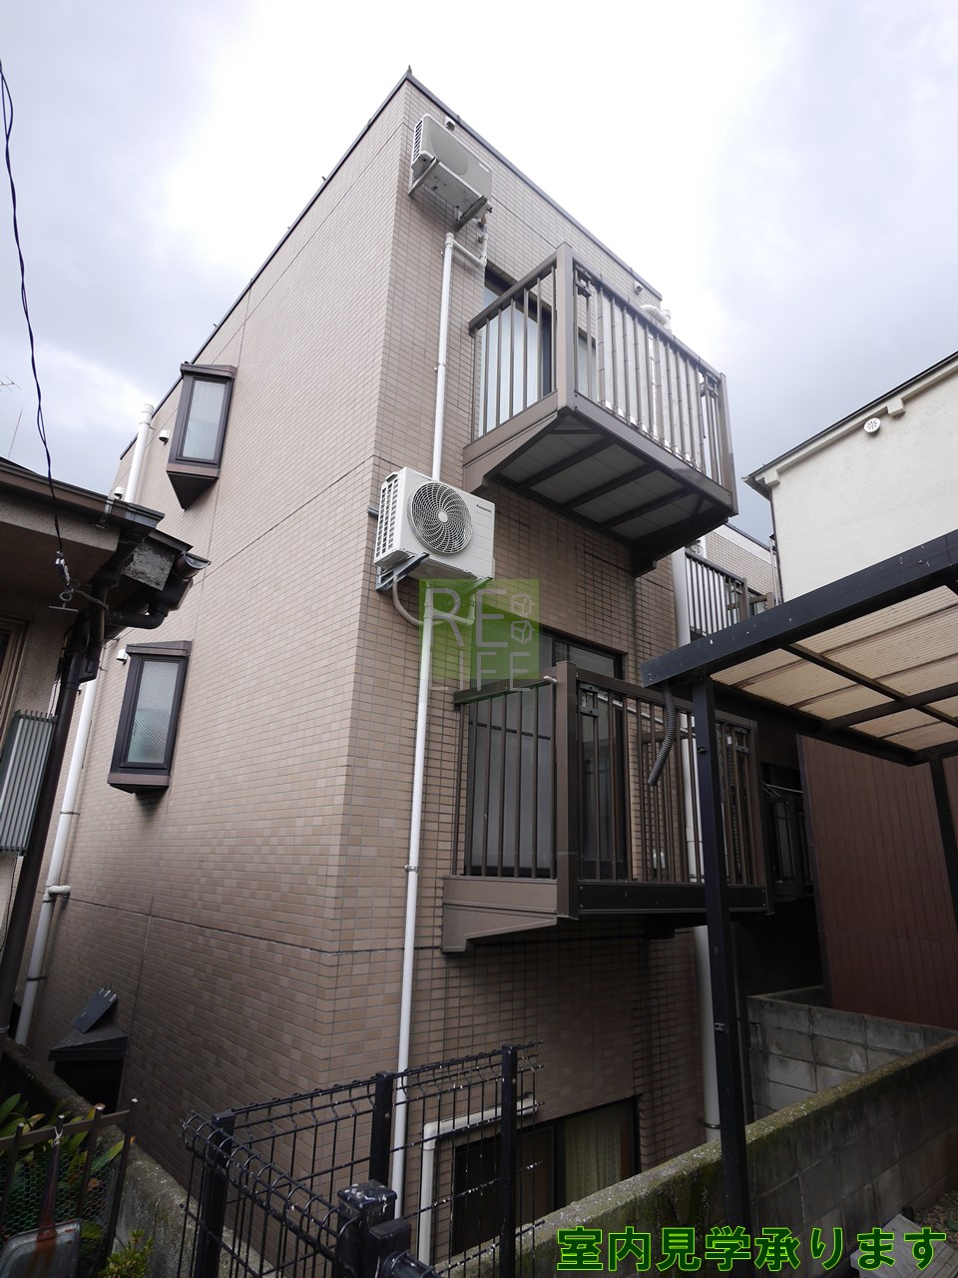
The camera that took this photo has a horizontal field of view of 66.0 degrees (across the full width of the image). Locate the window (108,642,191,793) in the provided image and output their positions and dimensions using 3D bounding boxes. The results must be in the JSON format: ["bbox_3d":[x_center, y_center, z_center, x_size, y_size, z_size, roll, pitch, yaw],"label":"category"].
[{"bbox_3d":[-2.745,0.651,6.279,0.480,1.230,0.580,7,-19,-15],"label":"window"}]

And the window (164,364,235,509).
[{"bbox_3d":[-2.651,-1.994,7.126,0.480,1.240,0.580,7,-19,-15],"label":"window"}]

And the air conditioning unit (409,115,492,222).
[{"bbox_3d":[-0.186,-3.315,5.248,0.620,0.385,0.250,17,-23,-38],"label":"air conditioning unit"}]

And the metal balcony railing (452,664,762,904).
[{"bbox_3d":[0.829,0.942,4.523,1.850,1.080,0.950,17,-23,-38],"label":"metal balcony railing"}]

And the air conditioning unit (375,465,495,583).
[{"bbox_3d":[-0.229,-0.595,4.214,0.660,0.500,0.240,17,-23,-38],"label":"air conditioning unit"}]

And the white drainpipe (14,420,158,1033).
[{"bbox_3d":[-4.306,0.603,8.195,0.120,7.400,0.120,17,-23,-38],"label":"white drainpipe"}]

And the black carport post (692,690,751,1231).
[{"bbox_3d":[0.965,1.351,2.913,0.070,2.440,0.065,19,-24,-42],"label":"black carport post"}]

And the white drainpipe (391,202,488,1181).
[{"bbox_3d":[-0.183,0.142,4.414,0.400,6.370,0.070,17,-23,-38],"label":"white drainpipe"}]

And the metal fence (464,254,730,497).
[{"bbox_3d":[0.921,-1.629,5.385,1.900,1.200,0.920,17,-23,-38],"label":"metal fence"}]

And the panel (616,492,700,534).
[{"bbox_3d":[1.417,-0.924,5.648,0.400,0.030,0.800,17,-23,-38],"label":"panel"}]

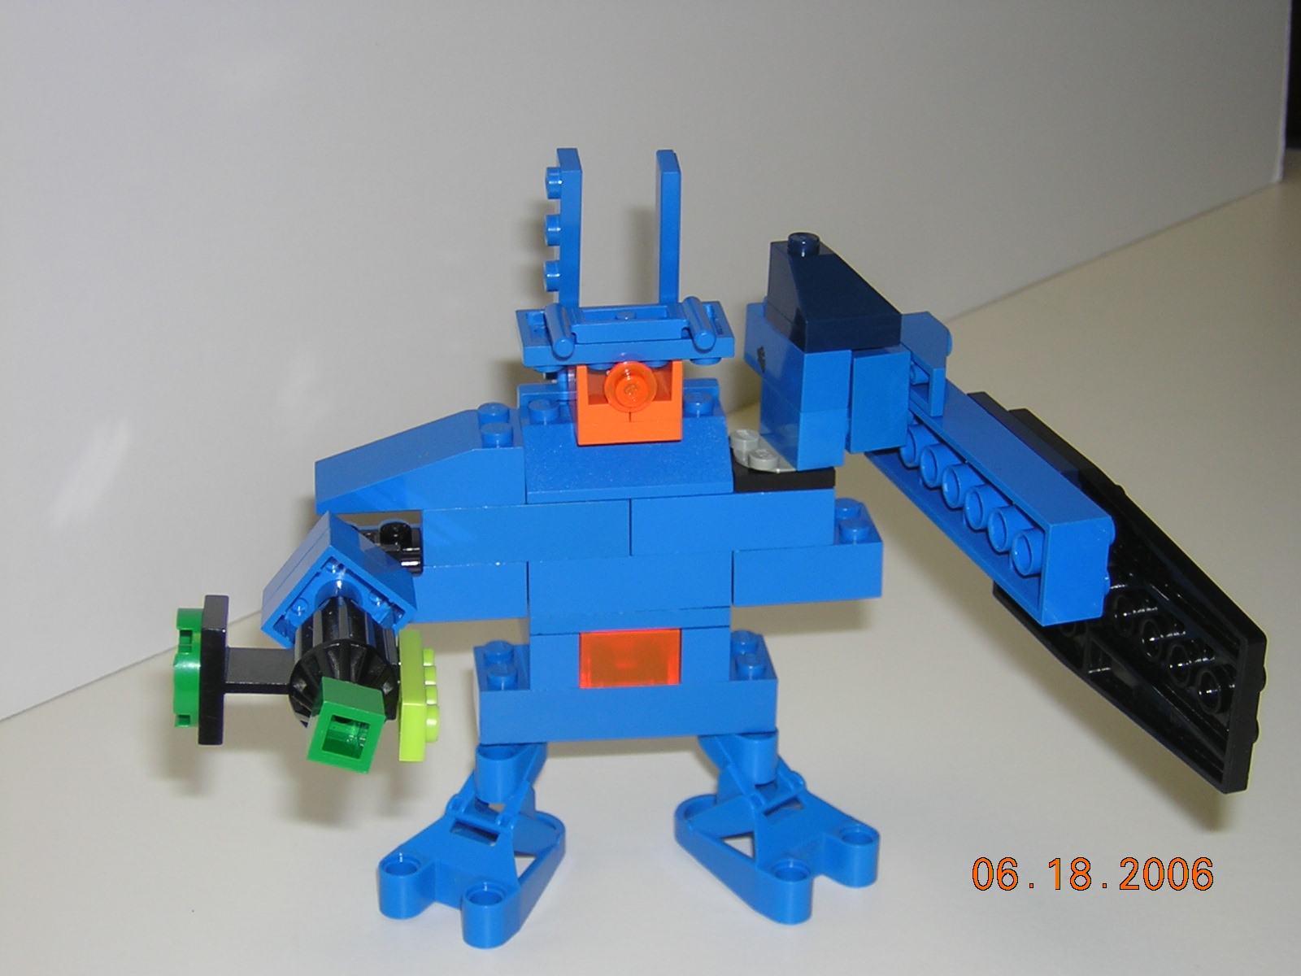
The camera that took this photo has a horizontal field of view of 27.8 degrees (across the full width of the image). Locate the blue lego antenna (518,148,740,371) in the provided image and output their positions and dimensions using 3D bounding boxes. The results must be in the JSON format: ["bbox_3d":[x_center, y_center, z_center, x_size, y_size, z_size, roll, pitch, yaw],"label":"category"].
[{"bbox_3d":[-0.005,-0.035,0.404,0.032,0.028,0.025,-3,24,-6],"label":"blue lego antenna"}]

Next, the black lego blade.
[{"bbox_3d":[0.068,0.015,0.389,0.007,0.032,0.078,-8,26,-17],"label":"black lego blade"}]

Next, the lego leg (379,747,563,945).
[{"bbox_3d":[-0.024,0.053,0.419,0.024,0.022,0.038,14,26,29],"label":"lego leg"}]

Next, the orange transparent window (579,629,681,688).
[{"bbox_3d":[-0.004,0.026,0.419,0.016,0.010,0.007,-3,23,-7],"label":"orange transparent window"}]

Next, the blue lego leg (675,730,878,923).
[{"bbox_3d":[0.017,0.051,0.424,0.038,0.022,0.024,21,31,40],"label":"blue lego leg"}]

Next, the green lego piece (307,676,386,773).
[{"bbox_3d":[-0.039,0.031,0.339,0.008,0.008,0.010,15,11,-12],"label":"green lego piece"}]

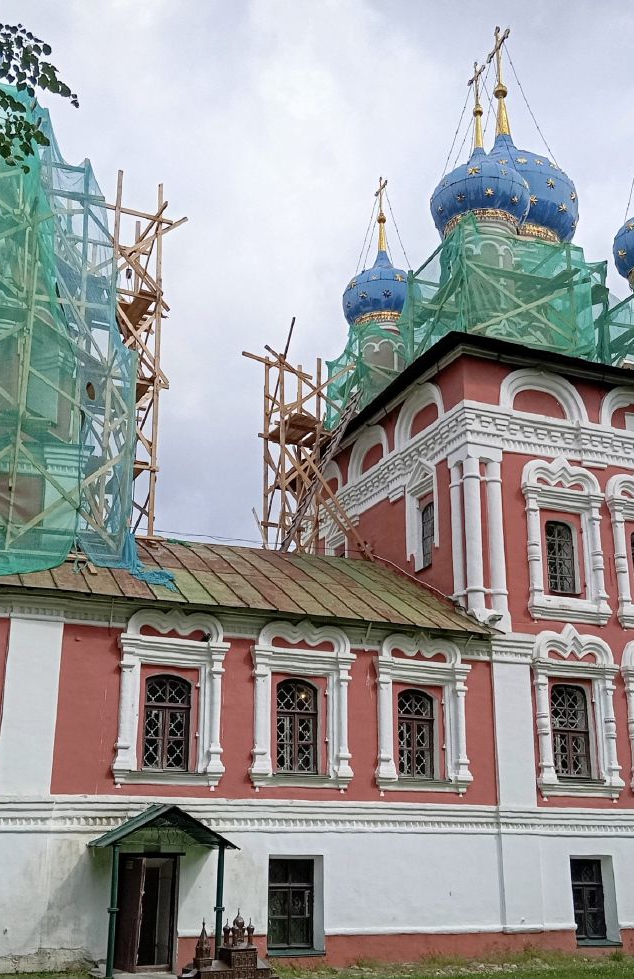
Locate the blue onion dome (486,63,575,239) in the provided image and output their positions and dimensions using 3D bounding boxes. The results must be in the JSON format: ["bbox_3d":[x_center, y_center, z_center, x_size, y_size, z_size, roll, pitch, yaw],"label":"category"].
[{"bbox_3d":[6.418,-11.407,35.816,4.740,6.500,4.740,7,-19,-20],"label":"blue onion dome"}]

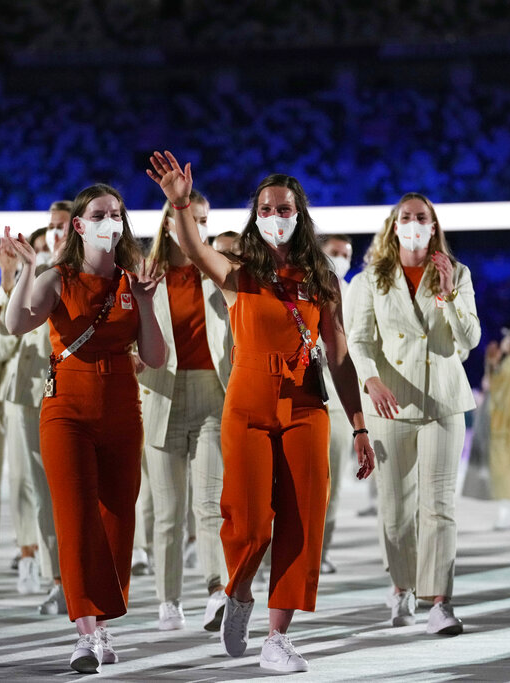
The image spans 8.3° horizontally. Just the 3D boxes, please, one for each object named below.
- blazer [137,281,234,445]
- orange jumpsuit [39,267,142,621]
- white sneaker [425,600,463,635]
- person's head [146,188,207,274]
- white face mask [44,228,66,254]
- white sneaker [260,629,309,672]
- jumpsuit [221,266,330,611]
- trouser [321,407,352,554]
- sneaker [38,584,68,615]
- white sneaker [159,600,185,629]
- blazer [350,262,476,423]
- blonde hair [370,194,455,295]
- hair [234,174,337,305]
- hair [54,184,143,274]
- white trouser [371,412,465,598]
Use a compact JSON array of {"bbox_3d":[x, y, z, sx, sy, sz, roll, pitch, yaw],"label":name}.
[{"bbox_3d":[-0.291,0.075,14.750,0.500,0.730,0.360,0,-1,-9],"label":"blazer"},{"bbox_3d":[-0.598,0.371,12.820,0.370,1.290,0.420,0,-1,-13],"label":"orange jumpsuit"},{"bbox_3d":[0.770,1.119,14.330,0.100,0.115,0.270,0,-11,-19],"label":"white sneaker"},{"bbox_3d":[-0.326,-0.457,14.650,0.250,0.370,0.280,1,-1,-29],"label":"person's head"},{"bbox_3d":[-0.878,-0.449,15.680,0.130,0.125,0.080,-1,-1,30],"label":"white face mask"},{"bbox_3d":[0.106,1.114,12.640,0.105,0.120,0.280,1,-1,-27],"label":"white sneaker"},{"bbox_3d":[0.073,0.348,12.650,0.380,1.210,0.420,0,-1,-5],"label":"jumpsuit"},{"bbox_3d":[0.341,0.671,19.100,0.390,1.010,0.400,0,-1,0],"label":"trouser"},{"bbox_3d":[-0.879,1.138,15.600,0.107,0.118,0.285,-1,-3,17],"label":"sneaker"},{"bbox_3d":[-0.339,1.130,14.500,0.105,0.117,0.280,0,-1,0],"label":"white sneaker"},{"bbox_3d":[0.658,0.000,14.650,0.530,0.660,0.380,0,-1,-6],"label":"blazer"},{"bbox_3d":[0.645,-0.400,14.550,0.360,0.430,0.270,0,-1,-2],"label":"blonde hair"},{"bbox_3d":[0.107,-0.369,12.760,0.360,0.460,0.270,0,-1,-2],"label":"hair"},{"bbox_3d":[-0.559,-0.398,12.520,0.270,0.315,0.240,0,-1,-20],"label":"hair"},{"bbox_3d":[0.668,0.585,14.420,0.385,0.930,0.420,0,-1,-3],"label":"white trouser"}]

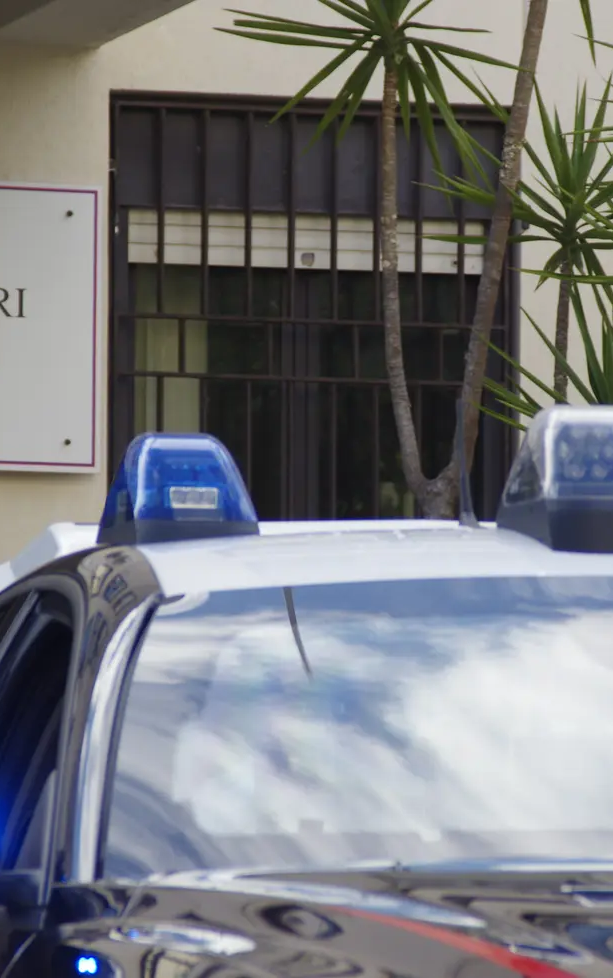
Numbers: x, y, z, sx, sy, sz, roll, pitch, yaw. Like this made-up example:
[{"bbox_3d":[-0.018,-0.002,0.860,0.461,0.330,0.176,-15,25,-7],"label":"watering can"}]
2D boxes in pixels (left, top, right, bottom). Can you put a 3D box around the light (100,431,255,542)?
[{"bbox_3d":[-0.153,-0.001,10.950,0.155,0.128,0.200,1,-1,-13],"label":"light"}]

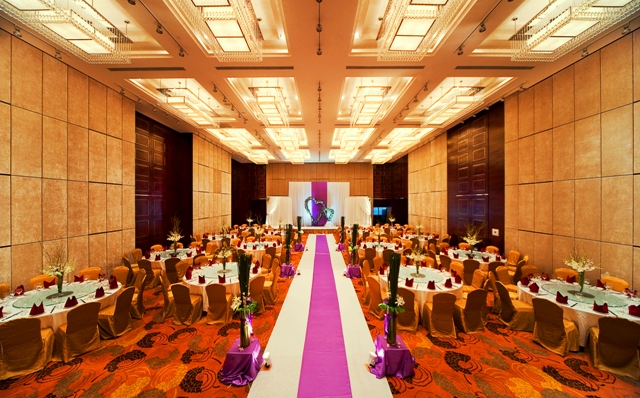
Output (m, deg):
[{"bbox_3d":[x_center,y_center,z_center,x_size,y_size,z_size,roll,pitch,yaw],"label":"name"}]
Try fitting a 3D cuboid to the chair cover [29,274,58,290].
[{"bbox_3d":[-6.990,2.481,5.398,0.560,0.940,0.460,0,-1,33],"label":"chair cover"}]

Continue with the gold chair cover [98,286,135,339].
[{"bbox_3d":[-4.530,2.452,4.726,0.570,0.930,0.460,0,-1,8],"label":"gold chair cover"}]

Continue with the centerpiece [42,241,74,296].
[{"bbox_3d":[-5.957,1.569,4.842,0.500,1.240,0.500,0,-1,0],"label":"centerpiece"}]

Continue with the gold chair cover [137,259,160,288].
[{"bbox_3d":[-5.680,2.486,7.166,0.460,0.930,0.570,0,-1,-6],"label":"gold chair cover"}]

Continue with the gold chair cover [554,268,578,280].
[{"bbox_3d":[6.860,2.468,5.896,0.460,0.930,0.570,-1,-1,41],"label":"gold chair cover"}]

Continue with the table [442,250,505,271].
[{"bbox_3d":[5.732,2.522,8.028,2.030,0.760,2.030,0,-1,0],"label":"table"}]

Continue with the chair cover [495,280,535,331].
[{"bbox_3d":[4.500,2.455,4.986,0.570,0.930,0.460,0,-1,1],"label":"chair cover"}]

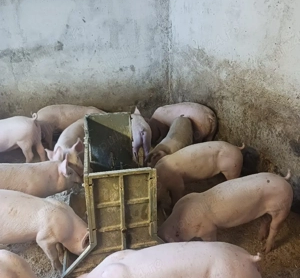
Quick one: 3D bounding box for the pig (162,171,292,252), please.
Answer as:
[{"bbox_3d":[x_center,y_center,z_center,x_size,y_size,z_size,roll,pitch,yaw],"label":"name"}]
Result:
[{"bbox_3d":[0.541,0.541,2.247,0.980,0.560,0.300,-6,21,-11],"label":"pig"}]

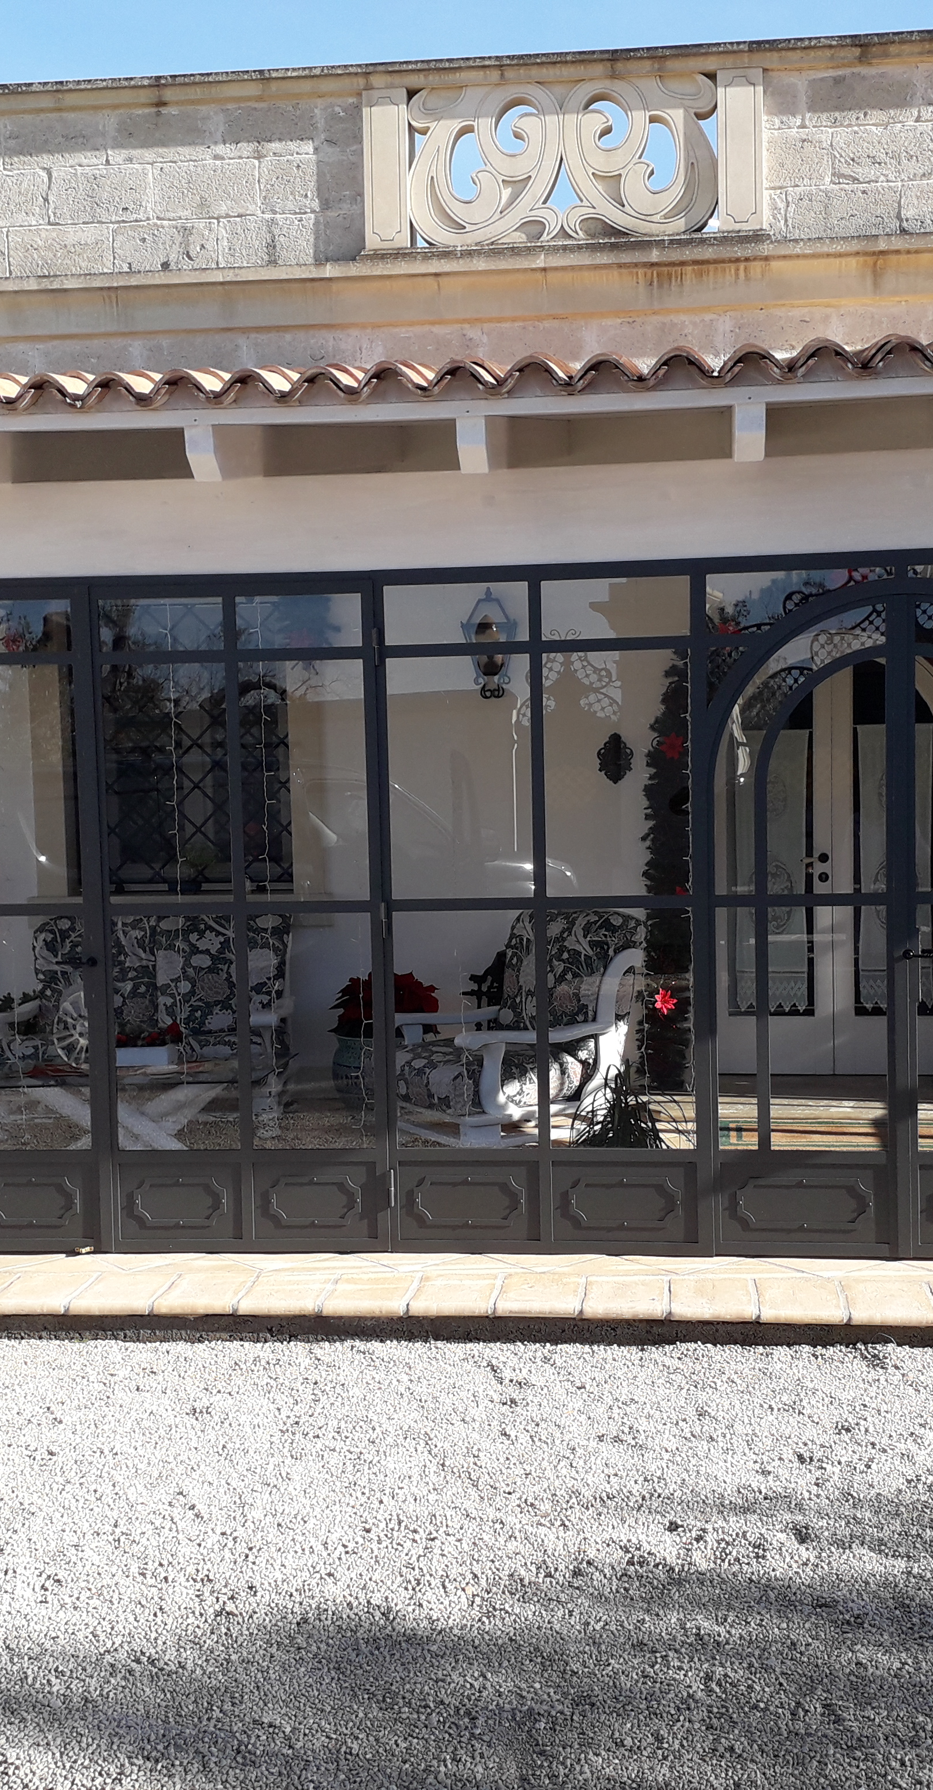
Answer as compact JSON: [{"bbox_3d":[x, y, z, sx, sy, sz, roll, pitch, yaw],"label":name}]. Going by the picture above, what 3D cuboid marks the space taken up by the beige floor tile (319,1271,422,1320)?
[{"bbox_3d":[-0.288,1.225,5.677,0.250,0.030,0.344,-1,4,6],"label":"beige floor tile"}]

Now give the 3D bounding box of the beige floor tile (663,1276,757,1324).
[{"bbox_3d":[0.731,1.206,5.532,0.246,0.032,0.326,-1,4,7],"label":"beige floor tile"}]

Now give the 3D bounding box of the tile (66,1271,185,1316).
[{"bbox_3d":[-1.059,1.240,5.765,0.250,0.030,0.344,-1,4,6],"label":"tile"}]

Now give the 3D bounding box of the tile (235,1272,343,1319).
[{"bbox_3d":[-0.543,1.228,5.706,0.250,0.030,0.344,-1,4,6],"label":"tile"}]

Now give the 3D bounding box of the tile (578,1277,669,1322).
[{"bbox_3d":[0.476,1.209,5.562,0.246,0.032,0.326,-1,4,7],"label":"tile"}]

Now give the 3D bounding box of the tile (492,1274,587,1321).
[{"bbox_3d":[0.221,1.212,5.591,0.246,0.032,0.326,-1,4,7],"label":"tile"}]

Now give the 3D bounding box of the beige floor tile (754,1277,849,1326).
[{"bbox_3d":[0.990,1.210,5.530,0.250,0.030,0.344,-1,4,6],"label":"beige floor tile"}]

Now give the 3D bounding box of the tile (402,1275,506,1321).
[{"bbox_3d":[-0.032,1.218,5.647,0.250,0.030,0.344,-1,4,6],"label":"tile"}]

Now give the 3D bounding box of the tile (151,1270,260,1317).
[{"bbox_3d":[-0.798,1.226,5.707,0.246,0.032,0.326,-1,4,7],"label":"tile"}]

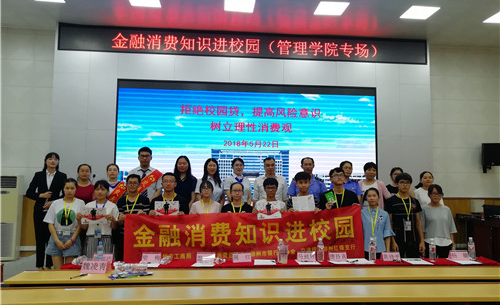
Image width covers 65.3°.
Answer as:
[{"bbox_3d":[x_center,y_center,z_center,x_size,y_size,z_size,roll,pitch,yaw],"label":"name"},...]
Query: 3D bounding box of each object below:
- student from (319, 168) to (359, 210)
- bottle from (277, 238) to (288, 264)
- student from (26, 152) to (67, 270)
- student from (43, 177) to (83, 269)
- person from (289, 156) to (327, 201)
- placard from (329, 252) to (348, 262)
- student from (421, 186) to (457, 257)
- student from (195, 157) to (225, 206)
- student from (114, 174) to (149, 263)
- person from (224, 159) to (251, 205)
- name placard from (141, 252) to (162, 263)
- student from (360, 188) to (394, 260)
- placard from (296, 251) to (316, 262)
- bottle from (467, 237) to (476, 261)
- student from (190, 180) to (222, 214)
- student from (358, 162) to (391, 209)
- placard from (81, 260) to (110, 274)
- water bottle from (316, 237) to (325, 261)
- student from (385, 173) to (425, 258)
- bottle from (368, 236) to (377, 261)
[{"bbox_3d":[1.101,1.073,4.789,0.500,1.730,0.360,0,-6,3],"label":"student"},{"bbox_3d":[0.314,0.983,3.909,0.066,0.240,0.066,1,-5,-5],"label":"bottle"},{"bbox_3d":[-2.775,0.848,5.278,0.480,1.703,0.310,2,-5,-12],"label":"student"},{"bbox_3d":[-2.043,1.076,4.320,0.450,1.572,0.260,2,-3,-15],"label":"student"},{"bbox_3d":[0.801,0.910,5.387,0.520,1.660,0.300,1,-6,-2],"label":"person"},{"bbox_3d":[0.899,1.072,4.026,0.192,0.096,0.080,1,-5,-5],"label":"placard"},{"bbox_3d":[2.420,1.203,4.965,0.440,1.560,0.300,-1,-6,10],"label":"student"},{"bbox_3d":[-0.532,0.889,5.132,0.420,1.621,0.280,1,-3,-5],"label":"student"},{"bbox_3d":[-1.358,1.072,4.484,0.440,1.648,0.340,1,-5,-7],"label":"student"},{"bbox_3d":[-0.172,0.895,5.303,0.430,1.620,0.290,1,-6,-3],"label":"person"},{"bbox_3d":[-0.966,1.037,3.869,0.192,0.096,0.080,1,-5,-5],"label":"name placard"},{"bbox_3d":[1.450,1.165,4.479,0.430,1.511,0.260,0,-3,6],"label":"student"},{"bbox_3d":[0.576,1.066,4.003,0.192,0.096,0.080,1,-5,-5],"label":"placard"},{"bbox_3d":[2.325,1.017,4.098,0.066,0.236,0.066,1,-3,-5],"label":"bottle"},{"bbox_3d":[-0.534,1.150,4.653,0.420,1.580,0.340,1,-6,-3],"label":"student"},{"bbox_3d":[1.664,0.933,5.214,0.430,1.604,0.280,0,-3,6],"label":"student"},{"bbox_3d":[-1.249,0.923,3.177,0.208,0.103,0.095,0,-3,6],"label":"placard"},{"bbox_3d":[0.716,0.986,3.940,0.066,0.236,0.066,1,-3,-5],"label":"water bottle"},{"bbox_3d":[1.895,1.103,4.762,0.470,1.705,0.290,1,-5,-3],"label":"student"},{"bbox_3d":[1.265,1.007,4.063,0.066,0.240,0.066,1,-5,-5],"label":"bottle"}]

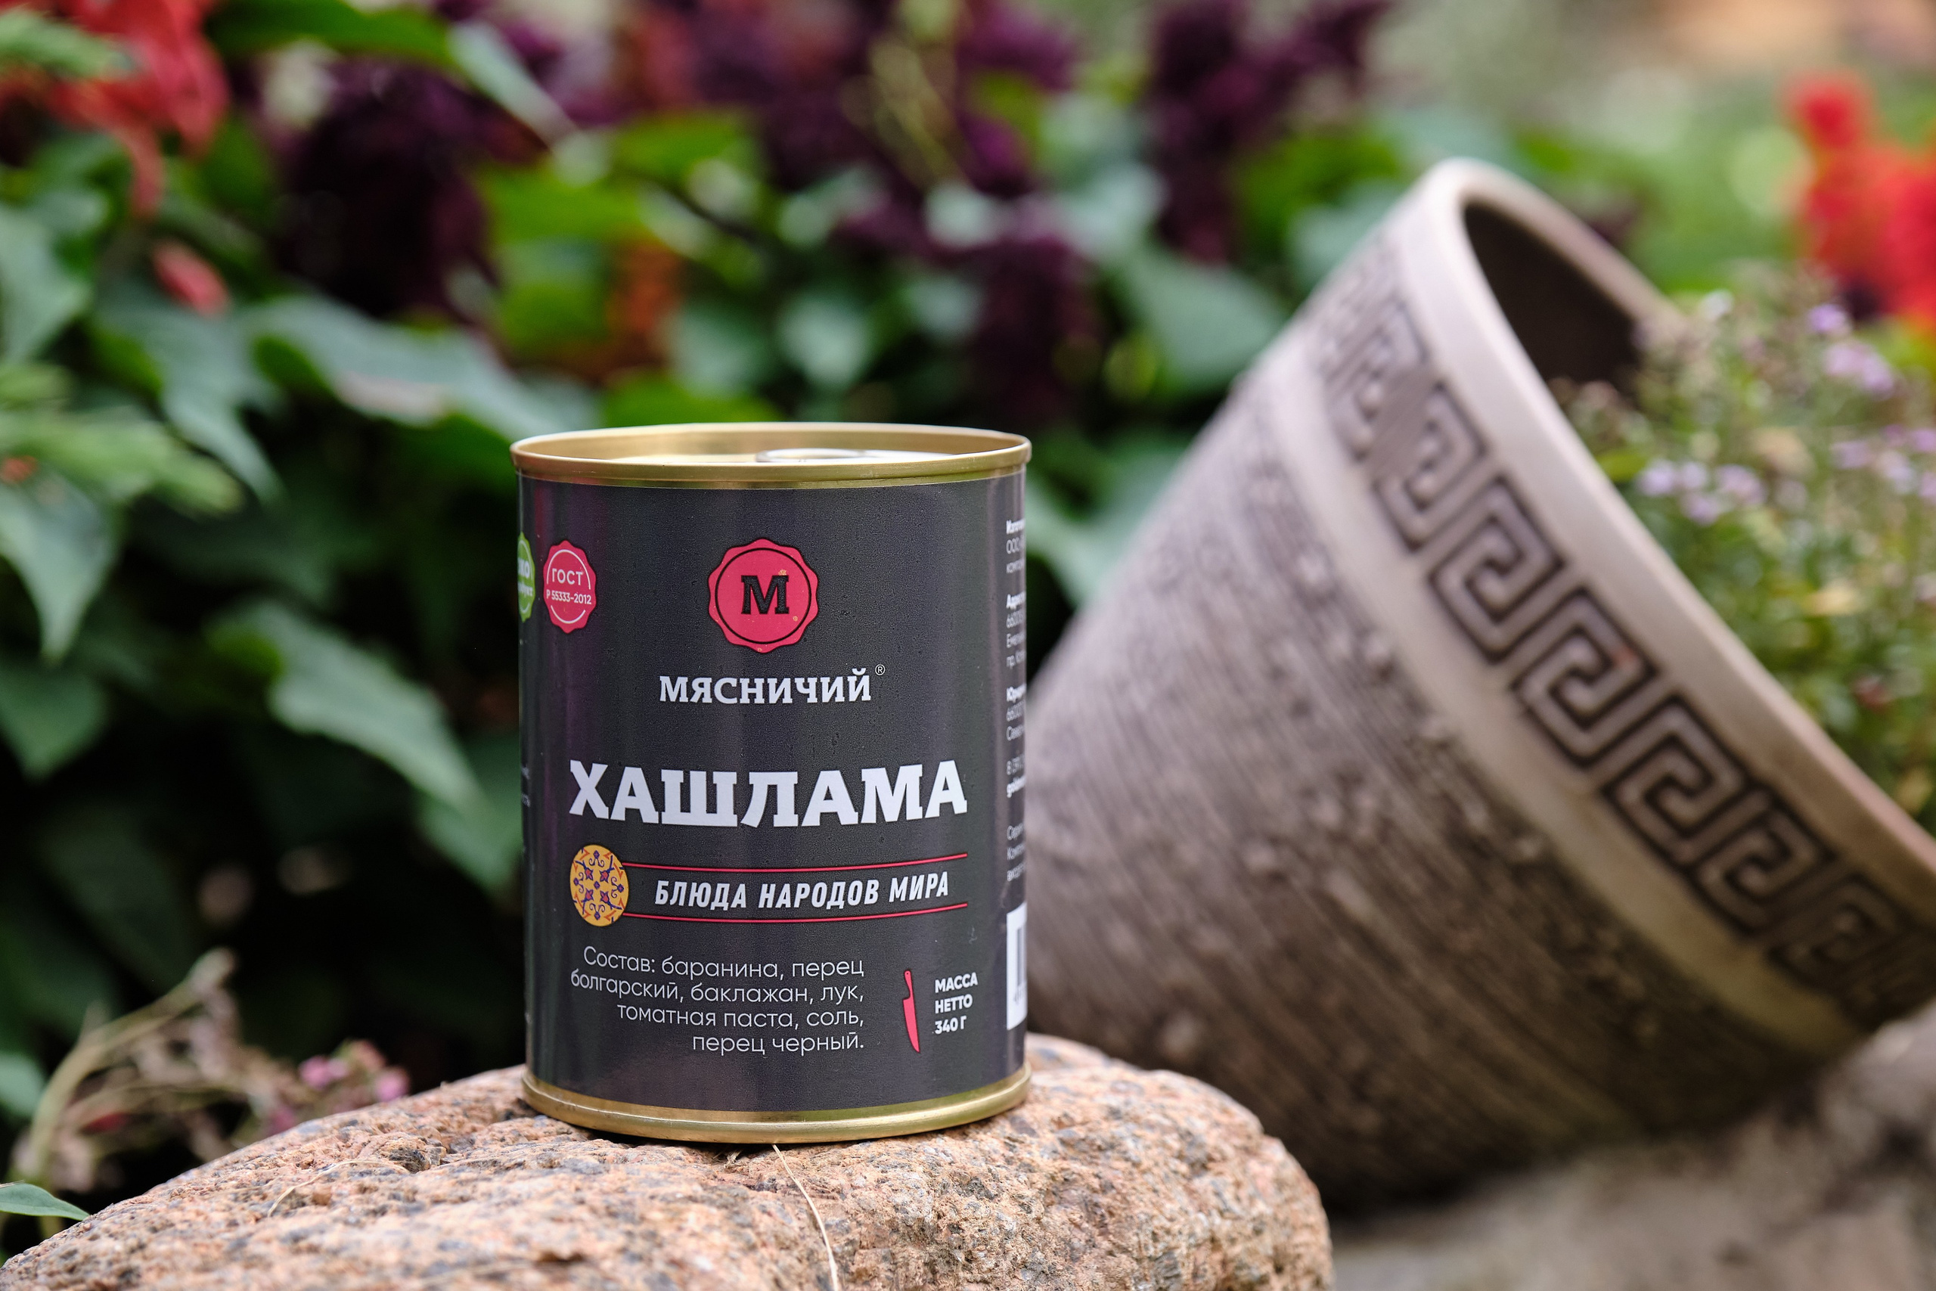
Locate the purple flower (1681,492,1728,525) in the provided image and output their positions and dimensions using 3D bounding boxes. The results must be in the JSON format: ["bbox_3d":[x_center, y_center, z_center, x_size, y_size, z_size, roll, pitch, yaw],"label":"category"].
[{"bbox_3d":[0.157,-0.029,0.950,0.009,0.007,0.008,1,7,9],"label":"purple flower"}]

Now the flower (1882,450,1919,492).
[{"bbox_3d":[0.203,-0.038,0.970,0.007,0.009,0.008,1,7,12],"label":"flower"}]

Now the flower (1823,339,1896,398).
[{"bbox_3d":[0.196,-0.061,0.980,0.015,0.012,0.014,1,7,11],"label":"flower"}]

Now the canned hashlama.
[{"bbox_3d":[-0.029,0.018,0.664,0.076,0.097,0.076,0,7,0],"label":"canned hashlama"}]

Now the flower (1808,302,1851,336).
[{"bbox_3d":[0.189,-0.071,0.980,0.009,0.007,0.008,1,7,11],"label":"flower"}]

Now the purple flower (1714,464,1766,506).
[{"bbox_3d":[0.164,-0.034,0.950,0.010,0.009,0.009,1,7,10],"label":"purple flower"}]

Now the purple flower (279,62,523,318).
[{"bbox_3d":[-0.191,-0.153,1.500,0.078,0.082,0.070,0,7,0],"label":"purple flower"}]

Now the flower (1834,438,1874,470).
[{"bbox_3d":[0.193,-0.042,0.970,0.008,0.007,0.007,1,7,11],"label":"flower"}]

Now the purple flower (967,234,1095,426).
[{"bbox_3d":[0.024,-0.117,1.650,0.045,0.067,0.045,0,7,0],"label":"purple flower"}]

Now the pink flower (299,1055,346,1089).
[{"bbox_3d":[-0.120,0.079,0.830,0.008,0.006,0.007,-1,7,-8],"label":"pink flower"}]

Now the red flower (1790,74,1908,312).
[{"bbox_3d":[0.493,-0.253,2.500,0.063,0.126,0.063,0,7,0],"label":"red flower"}]

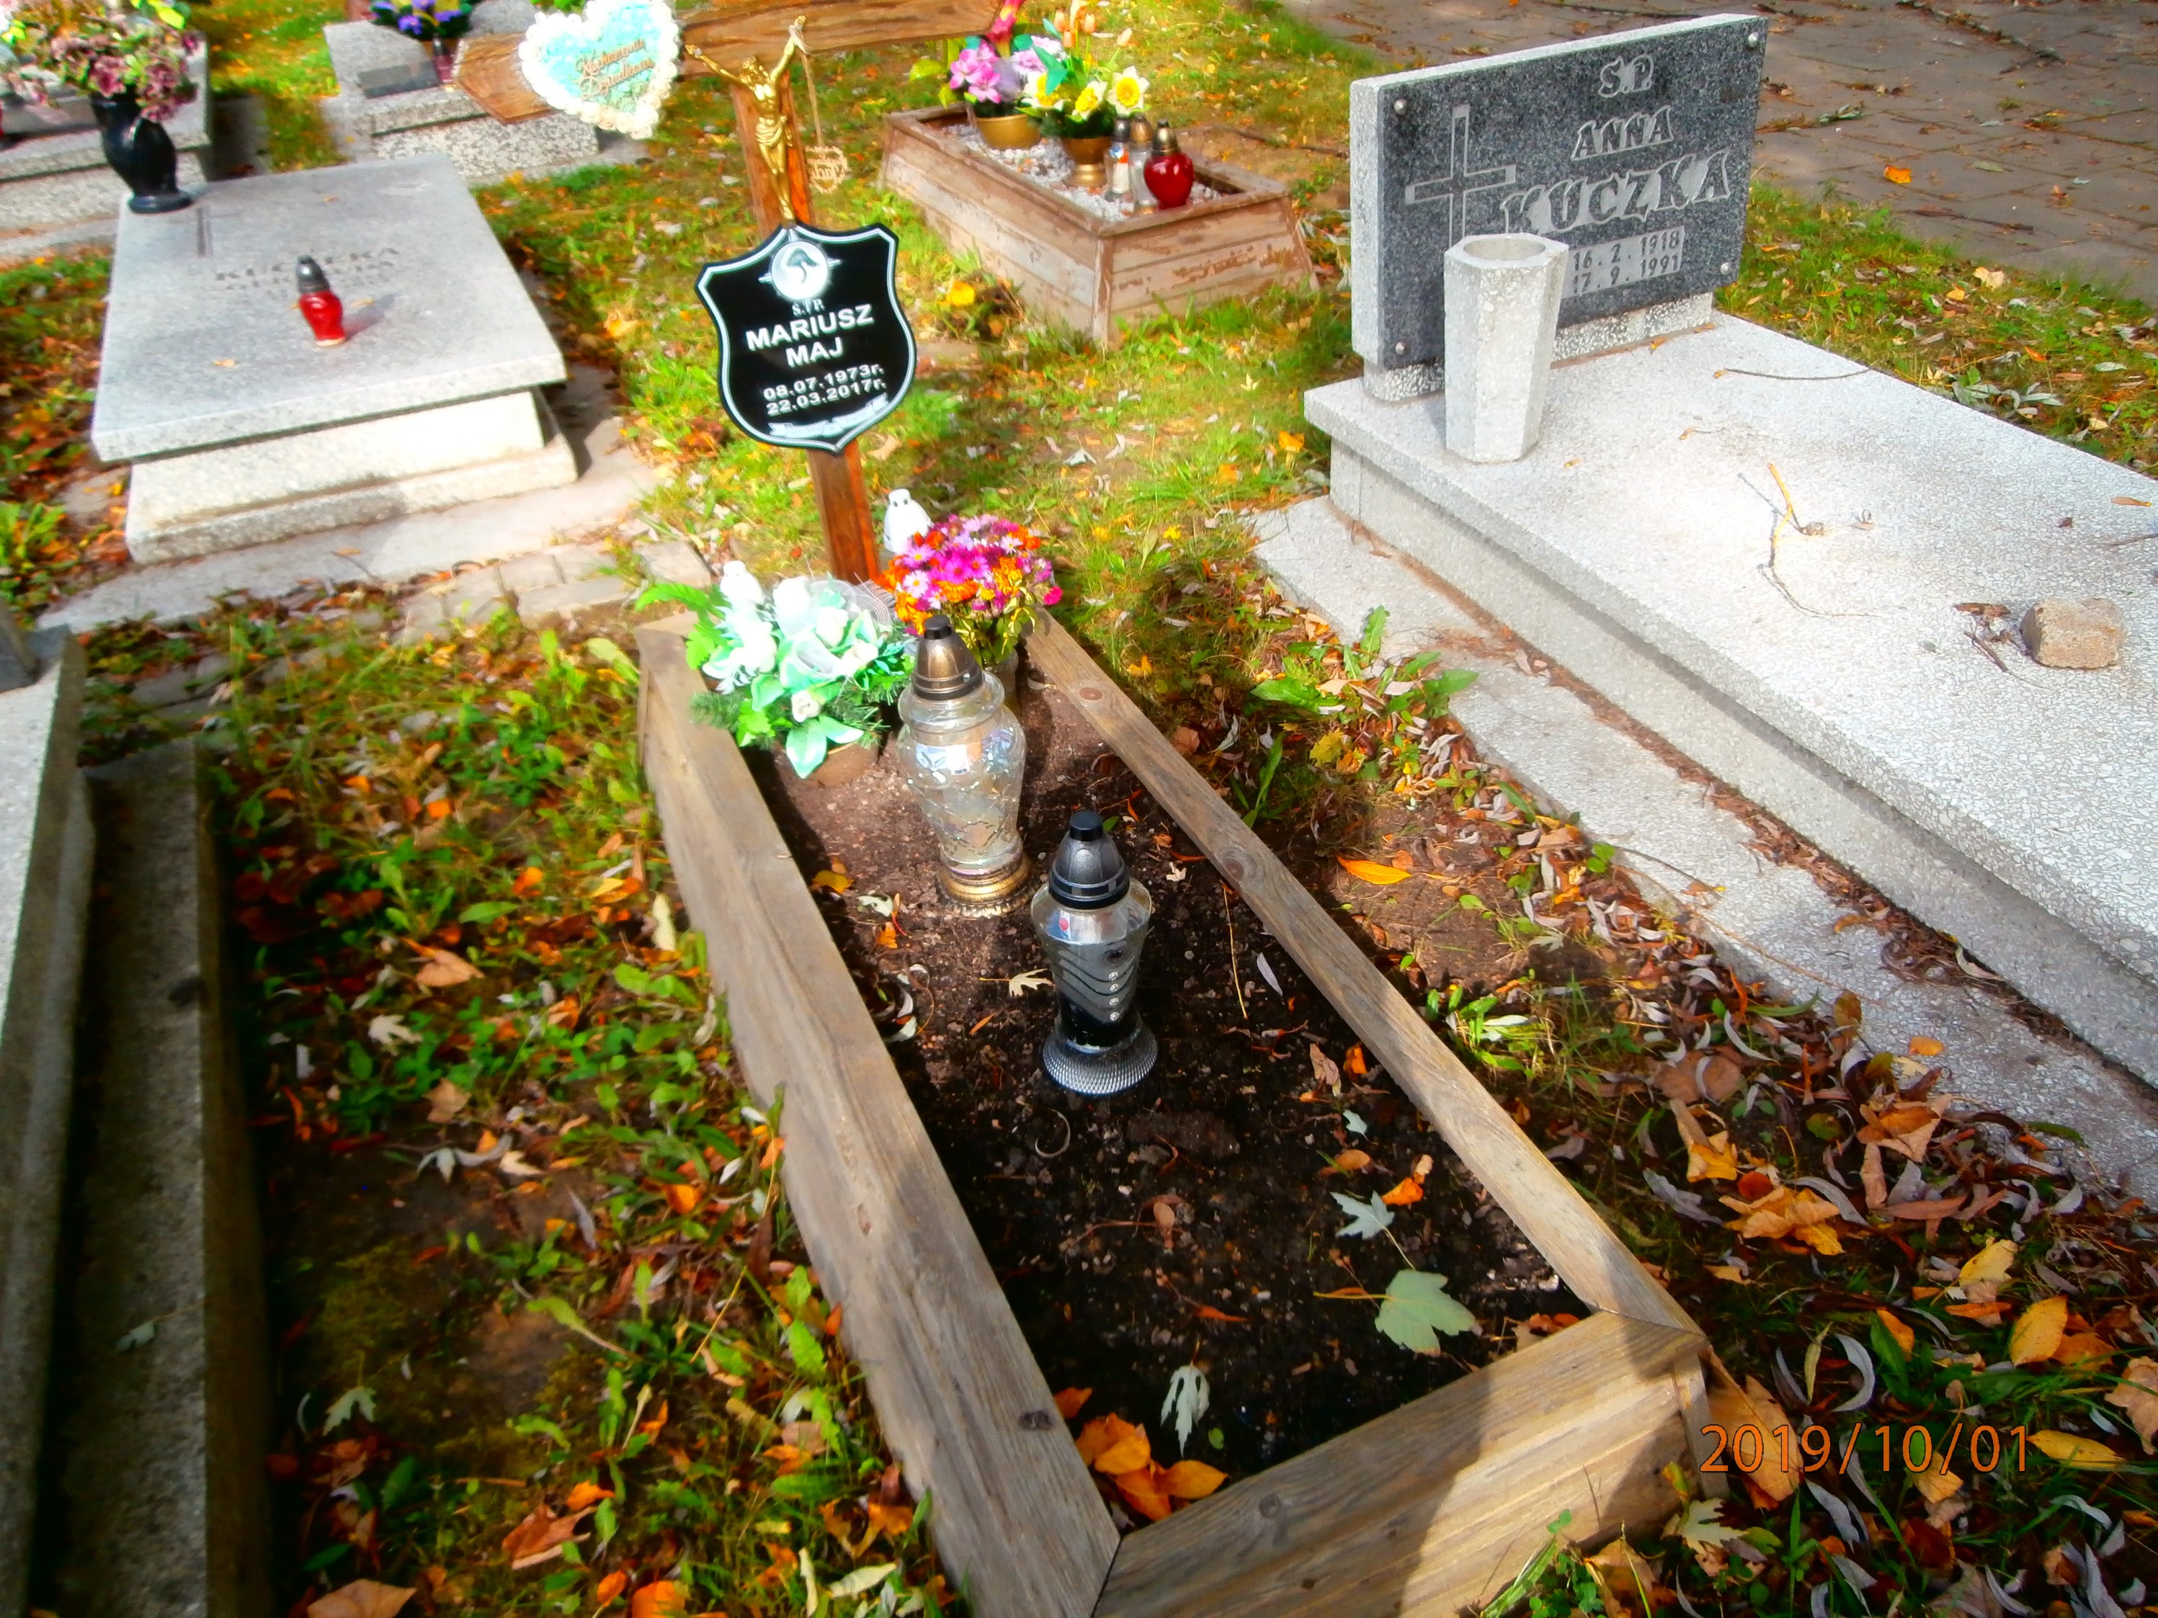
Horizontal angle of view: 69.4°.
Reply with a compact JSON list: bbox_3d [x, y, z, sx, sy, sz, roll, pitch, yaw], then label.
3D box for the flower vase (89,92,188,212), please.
[{"bbox_3d":[-3.081,-2.156,5.101,0.219,0.342,0.209,-18,36,-16],"label":"flower vase"}]

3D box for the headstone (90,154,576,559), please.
[{"bbox_3d":[-2.250,-1.487,4.669,1.071,0.367,2.264,-17,37,-17],"label":"headstone"}]

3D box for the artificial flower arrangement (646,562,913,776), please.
[{"bbox_3d":[-0.427,-0.202,2.259,0.367,0.265,0.316,-18,35,-15],"label":"artificial flower arrangement"}]

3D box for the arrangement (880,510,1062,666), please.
[{"bbox_3d":[-0.147,-0.326,2.313,0.265,0.245,0.245,-5,34,3],"label":"arrangement"}]

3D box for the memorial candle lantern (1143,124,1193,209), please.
[{"bbox_3d":[0.258,-1.835,4.428,0.139,0.217,0.117,-17,35,-14],"label":"memorial candle lantern"}]

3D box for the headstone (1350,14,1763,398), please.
[{"bbox_3d":[0.962,-1.213,3.158,0.846,0.595,0.115,-16,35,-13],"label":"headstone"}]

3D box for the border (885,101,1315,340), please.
[{"bbox_3d":[-0.056,-1.989,5.068,0.632,0.293,2.213,-17,35,-14],"label":"border"}]

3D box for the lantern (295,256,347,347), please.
[{"bbox_3d":[-1.946,-1.296,3.980,0.102,0.211,0.102,-16,39,-17],"label":"lantern"}]

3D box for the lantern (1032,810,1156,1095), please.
[{"bbox_3d":[0.017,0.143,1.670,0.129,0.328,0.129,-2,34,1],"label":"lantern"}]

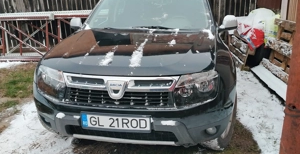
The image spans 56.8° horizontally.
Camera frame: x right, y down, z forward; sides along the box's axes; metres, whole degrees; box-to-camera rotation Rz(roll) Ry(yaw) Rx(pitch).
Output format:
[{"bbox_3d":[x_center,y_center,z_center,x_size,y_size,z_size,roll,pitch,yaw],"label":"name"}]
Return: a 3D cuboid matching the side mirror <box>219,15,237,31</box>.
[{"bbox_3d":[0.888,-0.590,3.116,0.210,0.180,0.130,2,16,10],"label":"side mirror"}]

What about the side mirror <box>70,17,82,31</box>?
[{"bbox_3d":[-0.893,-0.655,3.433,0.210,0.180,0.130,2,16,10],"label":"side mirror"}]

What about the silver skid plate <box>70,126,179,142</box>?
[{"bbox_3d":[-0.230,0.512,2.229,0.870,0.080,0.120,2,16,10],"label":"silver skid plate"}]

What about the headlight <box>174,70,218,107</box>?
[{"bbox_3d":[0.374,0.089,2.080,0.350,0.240,0.280,-1,16,0],"label":"headlight"}]

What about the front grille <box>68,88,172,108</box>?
[{"bbox_3d":[-0.244,0.157,2.078,0.850,0.145,0.100,2,16,10],"label":"front grille"}]

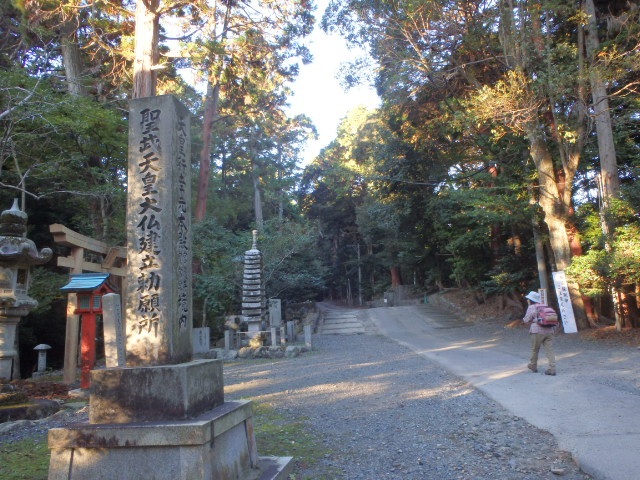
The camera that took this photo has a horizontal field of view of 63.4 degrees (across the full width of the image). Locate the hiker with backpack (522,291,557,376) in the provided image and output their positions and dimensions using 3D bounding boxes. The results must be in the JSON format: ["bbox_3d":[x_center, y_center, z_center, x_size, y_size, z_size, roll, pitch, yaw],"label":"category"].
[{"bbox_3d":[4.213,1.764,9.920,0.500,1.580,0.530,-1,-10,-8],"label":"hiker with backpack"}]

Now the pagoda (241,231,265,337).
[{"bbox_3d":[-2.198,1.380,16.805,0.670,3.450,0.670,-4,-10,6],"label":"pagoda"}]

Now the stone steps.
[{"bbox_3d":[0.966,3.503,22.058,1.800,1.050,4.000,-3,-10,3],"label":"stone steps"}]

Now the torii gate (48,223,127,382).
[{"bbox_3d":[-4.990,1.519,11.921,0.450,3.280,3.050,-6,-11,15],"label":"torii gate"}]

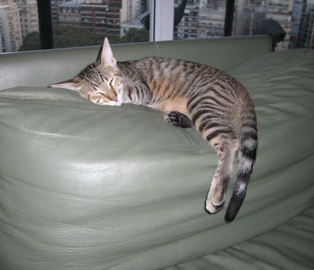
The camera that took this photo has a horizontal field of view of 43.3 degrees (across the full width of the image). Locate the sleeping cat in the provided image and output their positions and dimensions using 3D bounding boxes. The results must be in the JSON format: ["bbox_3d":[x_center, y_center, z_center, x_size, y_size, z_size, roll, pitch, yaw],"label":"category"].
[{"bbox_3d":[-0.015,-0.043,0.915,0.490,0.315,0.280,6,21,17],"label":"sleeping cat"}]

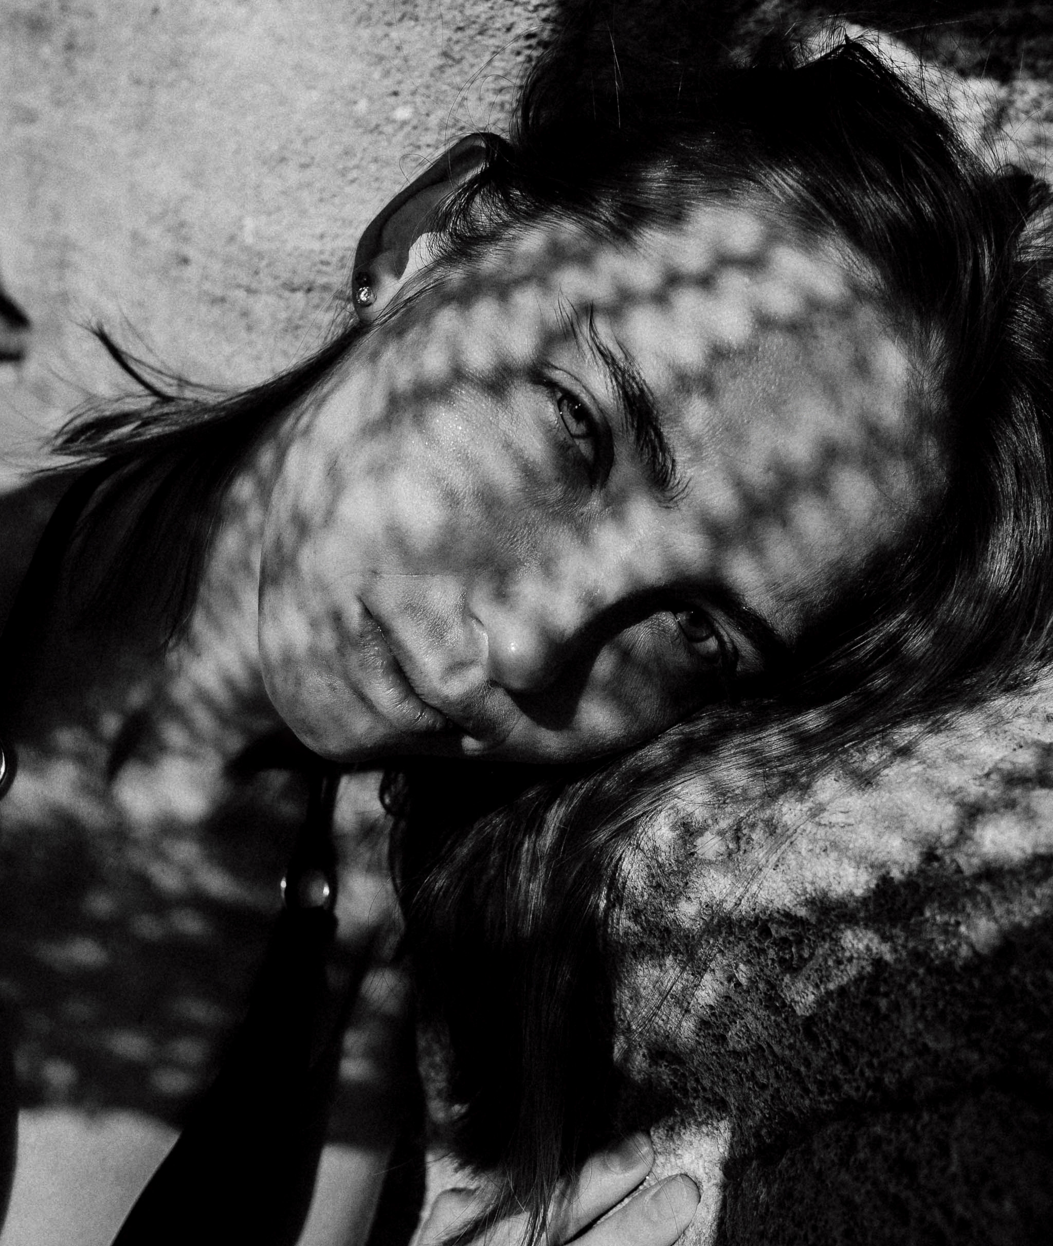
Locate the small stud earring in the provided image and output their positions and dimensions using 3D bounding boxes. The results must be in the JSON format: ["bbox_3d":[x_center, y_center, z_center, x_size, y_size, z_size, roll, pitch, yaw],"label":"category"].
[{"bbox_3d":[-0.049,-0.102,0.357,0.006,0.010,0.004,0,-5,13],"label":"small stud earring"}]

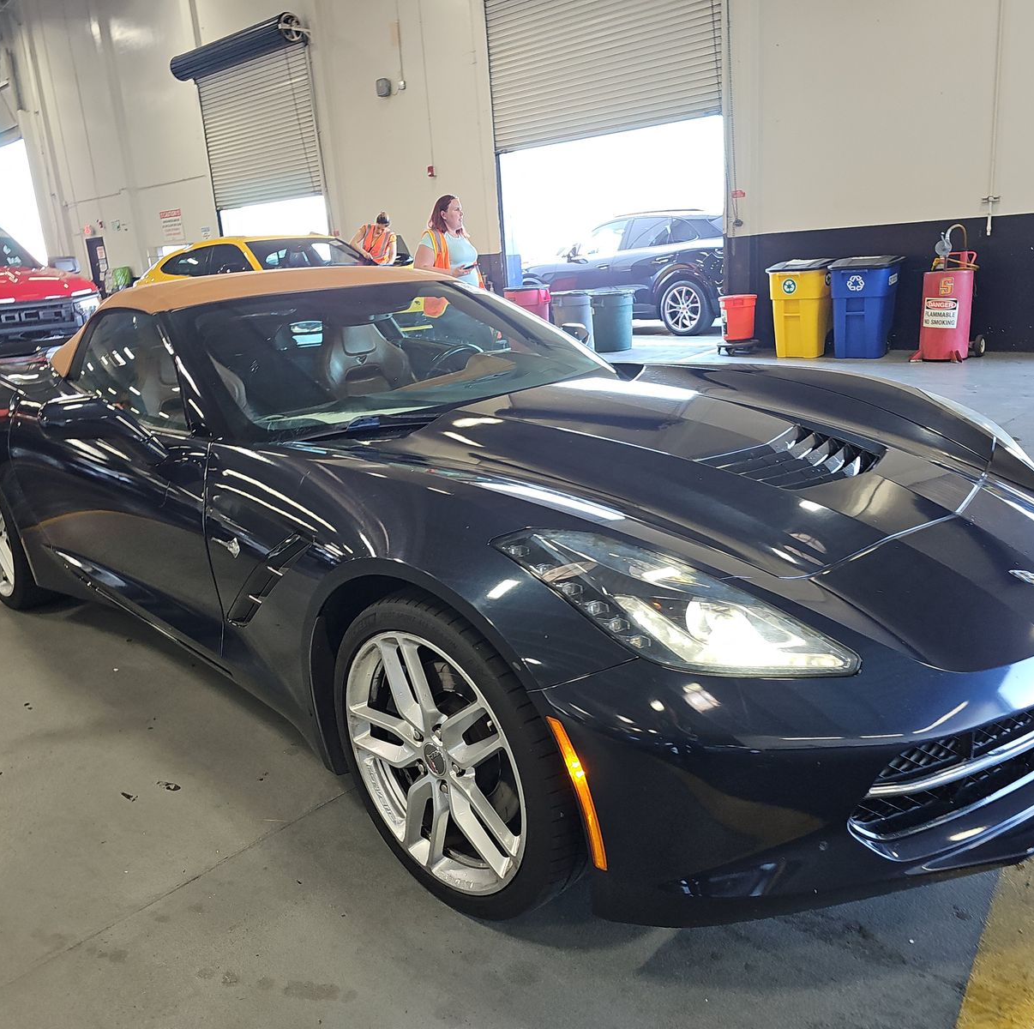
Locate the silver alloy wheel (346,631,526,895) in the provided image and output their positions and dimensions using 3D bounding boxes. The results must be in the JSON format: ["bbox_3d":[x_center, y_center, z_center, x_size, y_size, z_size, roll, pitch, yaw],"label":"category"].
[{"bbox_3d":[-0.090,0.442,1.779,0.210,0.515,0.515,-19,21,-42],"label":"silver alloy wheel"}]

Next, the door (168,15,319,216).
[{"bbox_3d":[-4.743,-6.838,15.875,3.850,2.680,0.550,10,21,42],"label":"door"}]

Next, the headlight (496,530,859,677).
[{"bbox_3d":[0.229,0.156,1.511,0.610,0.240,0.350,12,22,44],"label":"headlight"}]

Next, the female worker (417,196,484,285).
[{"bbox_3d":[-0.412,-1.302,6.163,0.420,1.660,0.500,8,20,36],"label":"female worker"}]

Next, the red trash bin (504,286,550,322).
[{"bbox_3d":[0.187,-2.613,12.251,0.620,0.800,0.620,10,21,42],"label":"red trash bin"}]

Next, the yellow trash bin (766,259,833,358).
[{"bbox_3d":[3.116,-2.190,9.720,0.600,0.950,0.720,10,21,42],"label":"yellow trash bin"}]

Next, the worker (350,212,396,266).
[{"bbox_3d":[-1.510,-2.679,10.777,0.550,1.680,0.450,0,16,15],"label":"worker"}]

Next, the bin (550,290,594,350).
[{"bbox_3d":[0.759,-2.522,11.965,0.580,0.700,0.580,-4,16,1],"label":"bin"}]

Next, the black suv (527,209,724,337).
[{"bbox_3d":[1.922,-3.675,13.792,1.980,1.690,4.920,-19,22,-41],"label":"black suv"}]

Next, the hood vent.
[{"bbox_3d":[0.620,-0.132,2.043,0.240,0.055,0.430,22,29,40],"label":"hood vent"}]

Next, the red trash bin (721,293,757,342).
[{"bbox_3d":[2.438,-2.148,9.952,0.405,0.440,0.405,10,21,40],"label":"red trash bin"}]

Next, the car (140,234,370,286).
[{"bbox_3d":[-2.700,-2.371,10.619,4.950,1.620,2.000,11,22,43],"label":"car"}]

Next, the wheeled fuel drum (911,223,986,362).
[{"bbox_3d":[3.882,-1.981,8.188,0.470,1.160,0.520,10,21,40],"label":"wheeled fuel drum"}]

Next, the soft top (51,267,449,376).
[{"bbox_3d":[-0.992,-0.770,3.521,1.270,0.330,1.270,-19,21,-42],"label":"soft top"}]

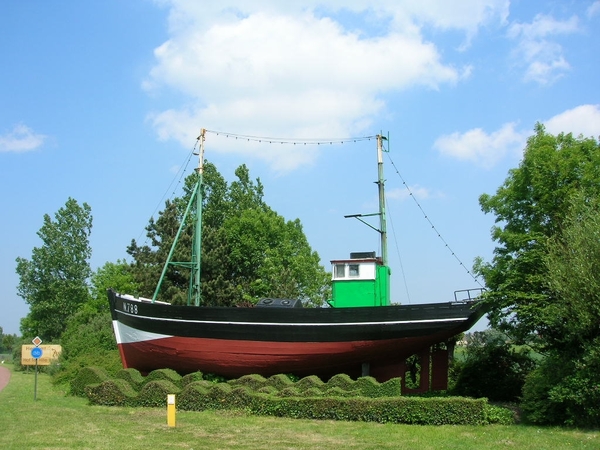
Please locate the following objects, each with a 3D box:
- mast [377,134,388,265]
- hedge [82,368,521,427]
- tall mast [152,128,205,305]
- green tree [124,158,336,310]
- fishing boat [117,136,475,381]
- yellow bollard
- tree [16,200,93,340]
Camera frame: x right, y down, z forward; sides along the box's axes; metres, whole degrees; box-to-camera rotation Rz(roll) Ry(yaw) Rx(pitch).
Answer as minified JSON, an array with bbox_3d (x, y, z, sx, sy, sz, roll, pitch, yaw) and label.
[{"bbox_3d":[2.529,-0.811,17.862,0.300,4.150,0.300,-3,-12,17],"label":"mast"},{"bbox_3d":[-0.866,4.314,15.267,11.865,0.850,3.661,-4,-12,19],"label":"hedge"},{"bbox_3d":[-4.022,-0.277,19.798,1.750,6.100,0.800,-3,-12,17],"label":"tall mast"},{"bbox_3d":[-3.895,2.165,32.189,10.400,11.600,8.500,0,-11,0],"label":"green tree"},{"bbox_3d":[-0.627,0.847,18.518,12.300,8.500,3.800,-3,-12,17],"label":"fishing boat"},{"bbox_3d":[-2.625,3.797,12.103,0.165,0.630,0.165,2,-11,-12],"label":"yellow bollard"},{"bbox_3d":[-17.566,4.001,42.019,5.300,11.800,5.300,0,-11,0],"label":"tree"}]

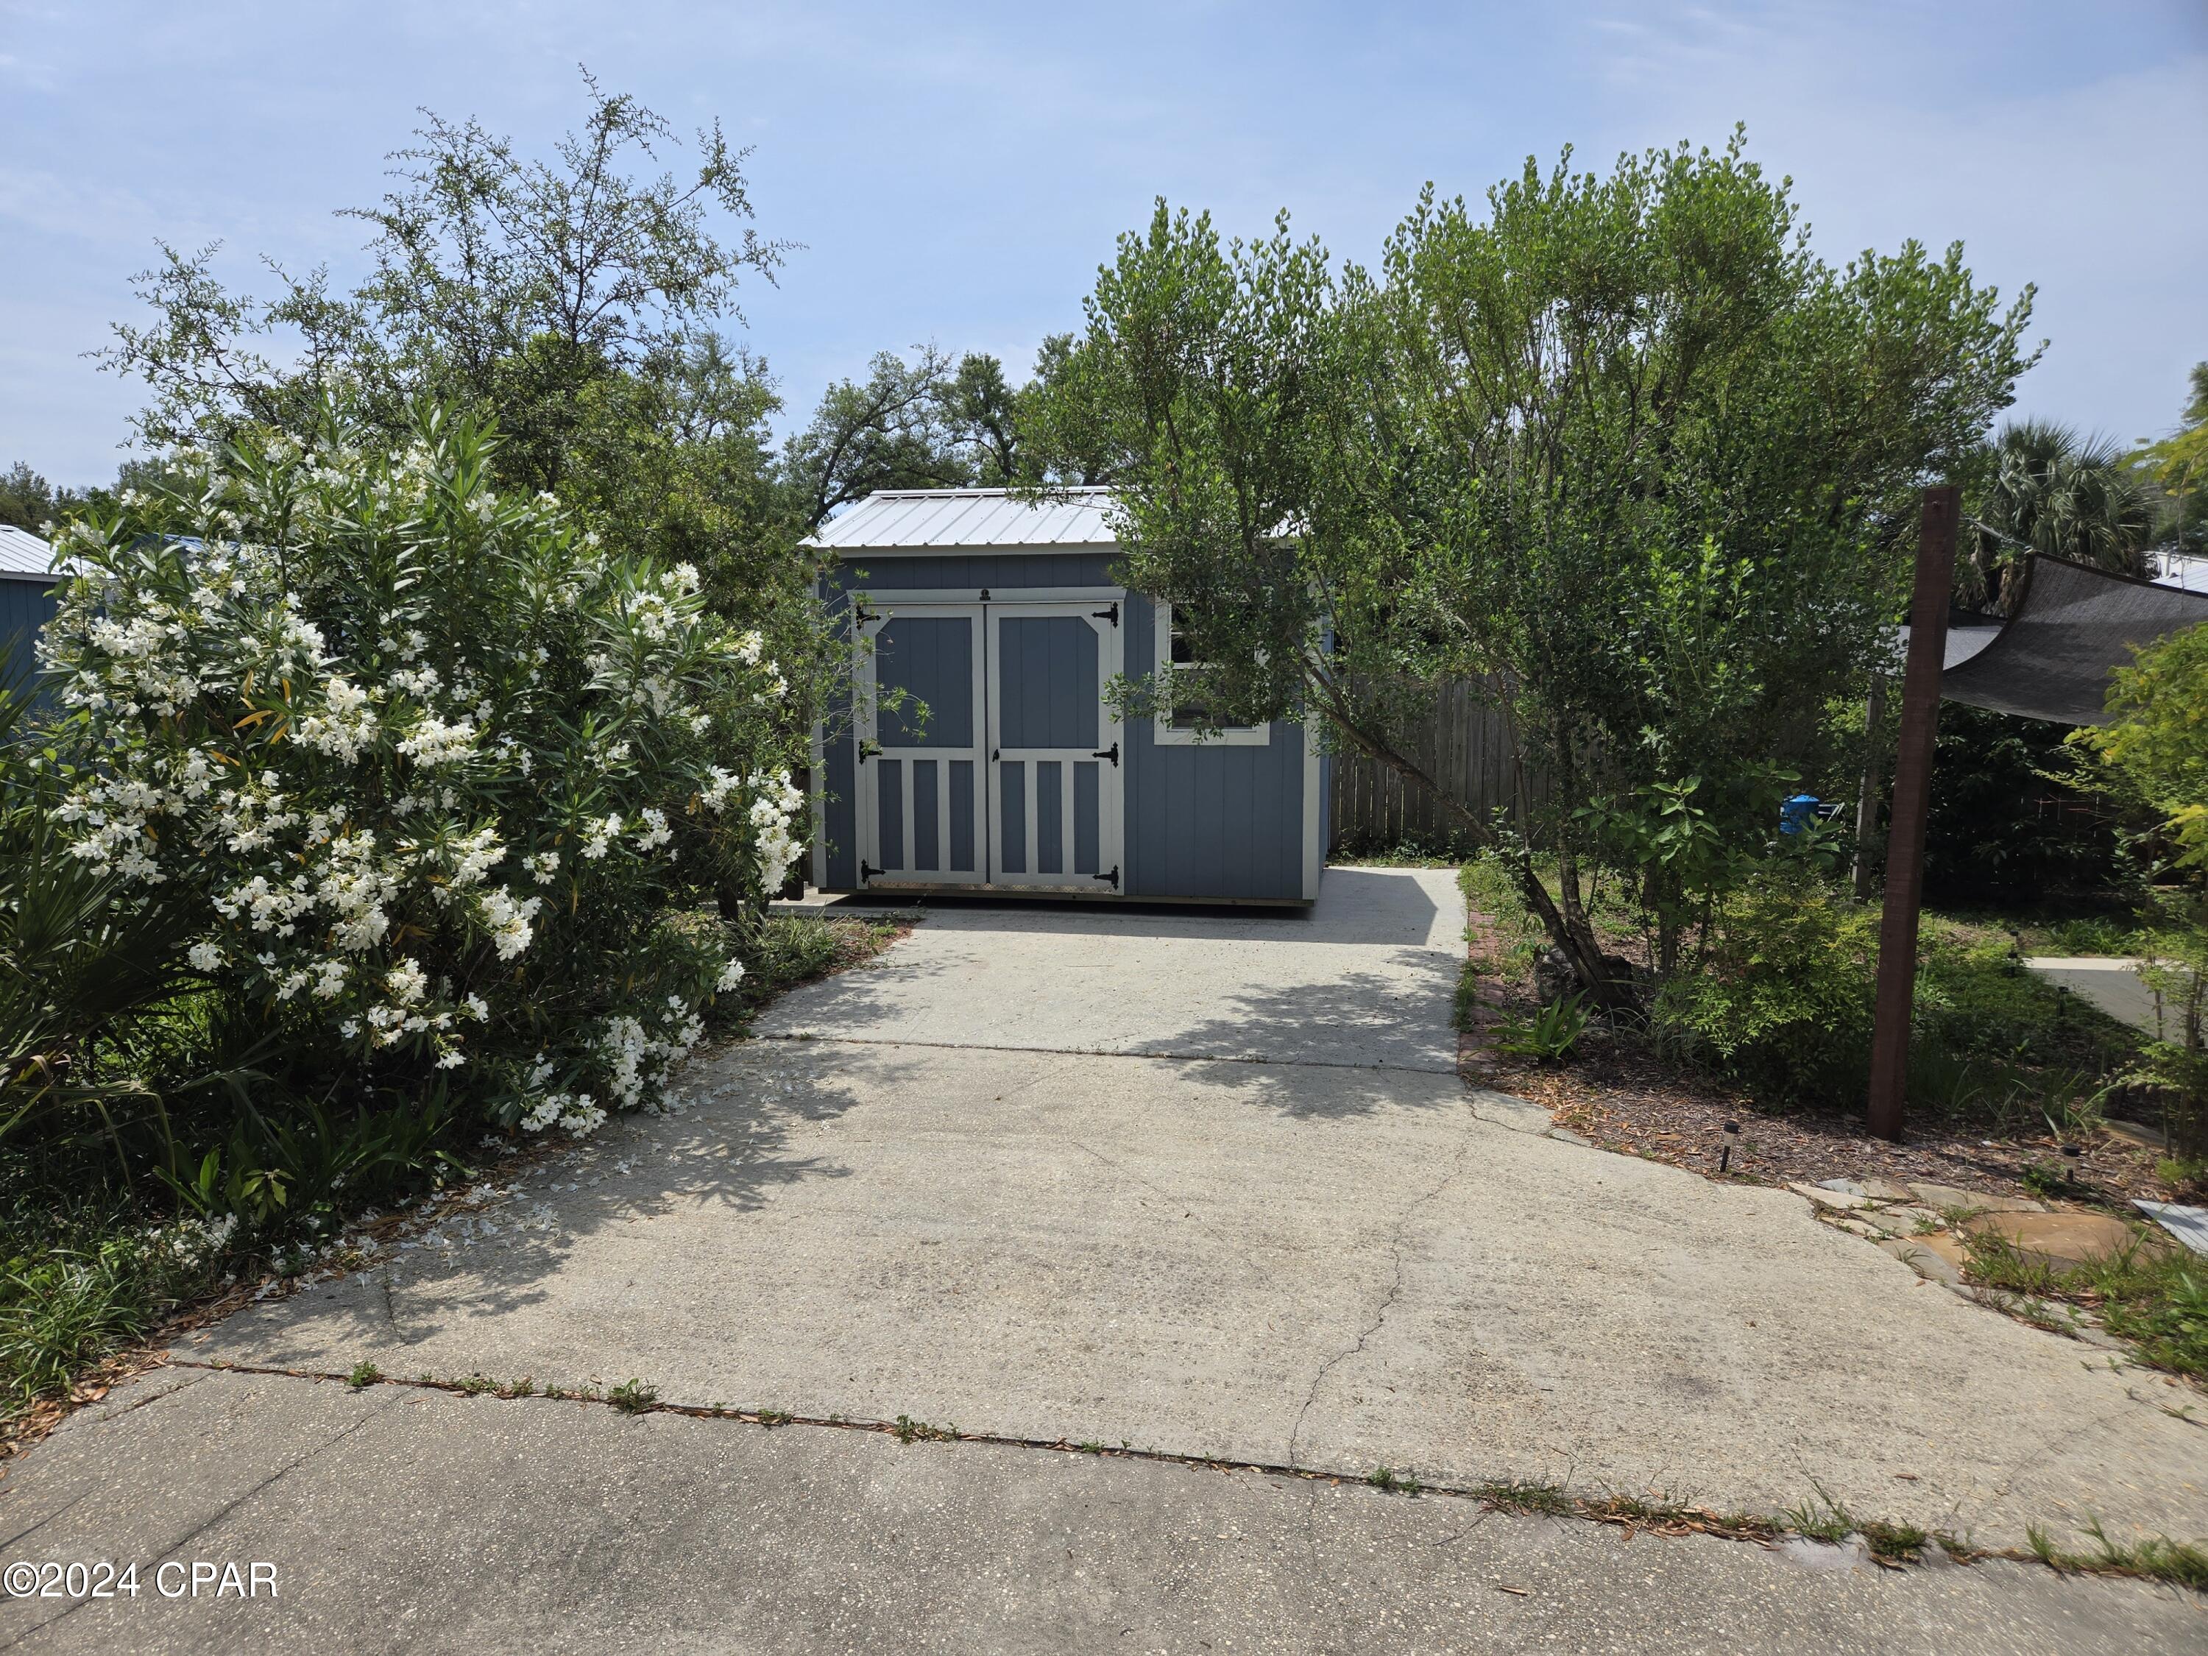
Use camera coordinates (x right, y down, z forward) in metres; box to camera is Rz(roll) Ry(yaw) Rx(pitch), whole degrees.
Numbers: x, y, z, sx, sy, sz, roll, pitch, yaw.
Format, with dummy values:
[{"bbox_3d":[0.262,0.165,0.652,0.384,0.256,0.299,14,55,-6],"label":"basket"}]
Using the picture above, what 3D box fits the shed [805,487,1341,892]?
[{"bbox_3d":[-0.059,-1.169,11.875,3.780,3.136,3.260,1,6,10],"label":"shed"}]

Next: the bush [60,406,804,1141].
[{"bbox_3d":[-2.650,-0.355,6.050,2.900,2.800,2.700,-3,7,-24],"label":"bush"}]

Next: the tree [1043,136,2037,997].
[{"bbox_3d":[2.000,-1.302,7.450,4.750,4.350,4.200,2,6,15],"label":"tree"}]

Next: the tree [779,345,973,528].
[{"bbox_3d":[-2.900,-3.076,18.000,3.200,5.600,3.200,-1,6,-9],"label":"tree"}]

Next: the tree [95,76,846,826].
[{"bbox_3d":[-3.550,-1.857,8.750,4.200,5.200,3.800,-3,7,-22],"label":"tree"}]

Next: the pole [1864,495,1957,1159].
[{"bbox_3d":[2.880,-0.033,5.222,0.092,2.311,0.092,7,9,41],"label":"pole"}]

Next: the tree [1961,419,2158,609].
[{"bbox_3d":[13.000,-3.088,20.000,2.600,5.100,2.600,4,7,33],"label":"tree"}]

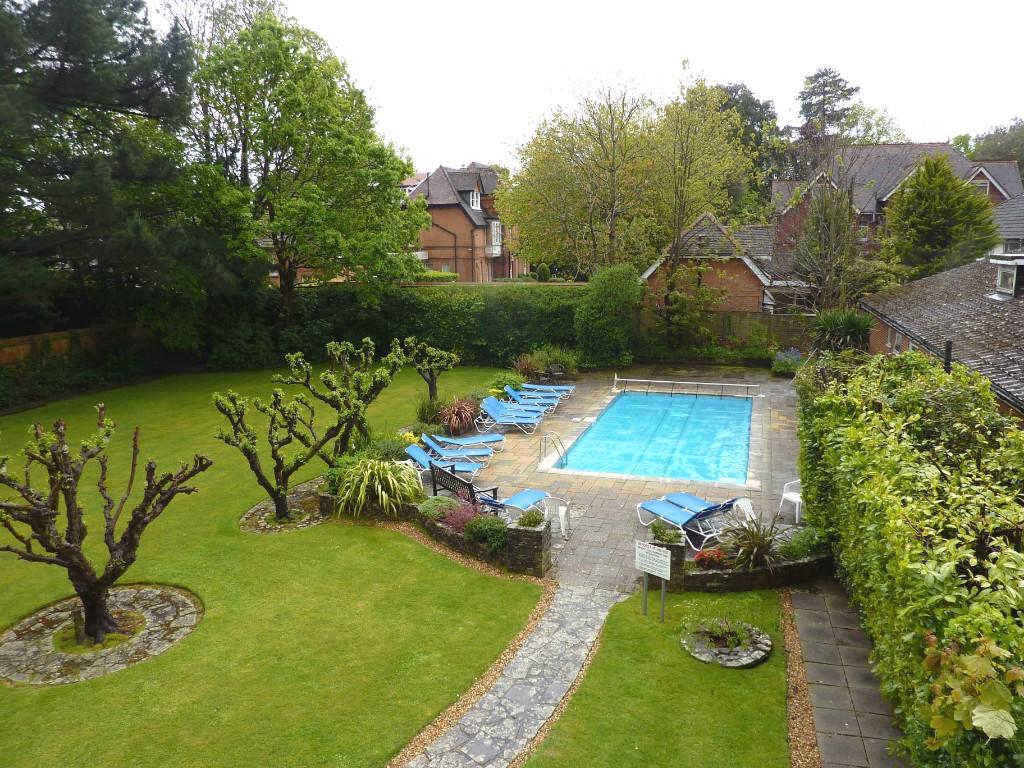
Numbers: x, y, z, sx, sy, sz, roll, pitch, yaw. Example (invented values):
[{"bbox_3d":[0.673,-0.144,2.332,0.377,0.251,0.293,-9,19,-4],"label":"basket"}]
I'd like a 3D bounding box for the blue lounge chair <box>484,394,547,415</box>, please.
[{"bbox_3d":[0.276,0.592,23.891,1.800,0.680,0.680,2,11,13],"label":"blue lounge chair"}]

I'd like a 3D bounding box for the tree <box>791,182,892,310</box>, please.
[{"bbox_3d":[16.041,-6.277,36.010,4.900,6.861,4.300,4,12,23],"label":"tree"}]

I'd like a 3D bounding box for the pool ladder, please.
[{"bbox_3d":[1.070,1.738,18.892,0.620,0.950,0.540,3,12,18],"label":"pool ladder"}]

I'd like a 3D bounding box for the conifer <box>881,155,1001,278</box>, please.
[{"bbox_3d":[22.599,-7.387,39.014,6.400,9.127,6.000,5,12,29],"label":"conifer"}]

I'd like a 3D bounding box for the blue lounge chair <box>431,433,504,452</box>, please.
[{"bbox_3d":[-1.141,1.573,19.735,1.880,0.550,0.630,-4,12,-15],"label":"blue lounge chair"}]

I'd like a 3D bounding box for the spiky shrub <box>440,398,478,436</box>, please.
[{"bbox_3d":[-1.508,0.978,21.253,1.080,0.980,1.020,-1,11,0],"label":"spiky shrub"}]

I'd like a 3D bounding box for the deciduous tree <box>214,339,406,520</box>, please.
[{"bbox_3d":[-4.278,0.831,15.707,3.850,3.607,3.200,-4,11,-15],"label":"deciduous tree"}]

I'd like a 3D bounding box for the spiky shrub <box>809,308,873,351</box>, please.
[{"bbox_3d":[14.037,-2.195,31.601,2.700,2.055,2.400,4,12,24],"label":"spiky shrub"}]

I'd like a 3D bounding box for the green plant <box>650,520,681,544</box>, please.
[{"bbox_3d":[2.388,2.345,11.566,0.470,0.310,0.420,-1,11,0],"label":"green plant"}]

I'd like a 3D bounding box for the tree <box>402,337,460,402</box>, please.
[{"bbox_3d":[-2.612,-0.313,24.002,1.900,2.469,1.800,-2,11,-6],"label":"tree"}]

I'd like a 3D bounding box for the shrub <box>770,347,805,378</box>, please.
[{"bbox_3d":[11.282,-1.013,30.279,1.350,1.100,1.300,3,12,18],"label":"shrub"}]

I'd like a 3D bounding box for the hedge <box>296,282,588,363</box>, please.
[{"bbox_3d":[-3.582,-2.719,33.797,14.400,3.560,1.700,3,12,18],"label":"hedge"}]

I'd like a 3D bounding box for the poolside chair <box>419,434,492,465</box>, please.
[{"bbox_3d":[-1.411,1.641,18.457,1.850,0.730,0.660,-2,11,-5],"label":"poolside chair"}]

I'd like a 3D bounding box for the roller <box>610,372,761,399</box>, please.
[{"bbox_3d":[6.239,0.082,26.525,5.276,0.560,0.500,2,11,13],"label":"roller"}]

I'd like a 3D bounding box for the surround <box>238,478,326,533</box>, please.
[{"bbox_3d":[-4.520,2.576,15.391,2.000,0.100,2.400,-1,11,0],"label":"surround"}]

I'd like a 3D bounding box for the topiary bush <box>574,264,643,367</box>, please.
[{"bbox_3d":[4.313,-3.104,33.214,3.000,4.400,2.700,-1,11,0],"label":"topiary bush"}]

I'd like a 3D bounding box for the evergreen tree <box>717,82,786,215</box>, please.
[{"bbox_3d":[20.514,-15.726,62.204,7.500,18.000,7.000,-1,11,0],"label":"evergreen tree"}]

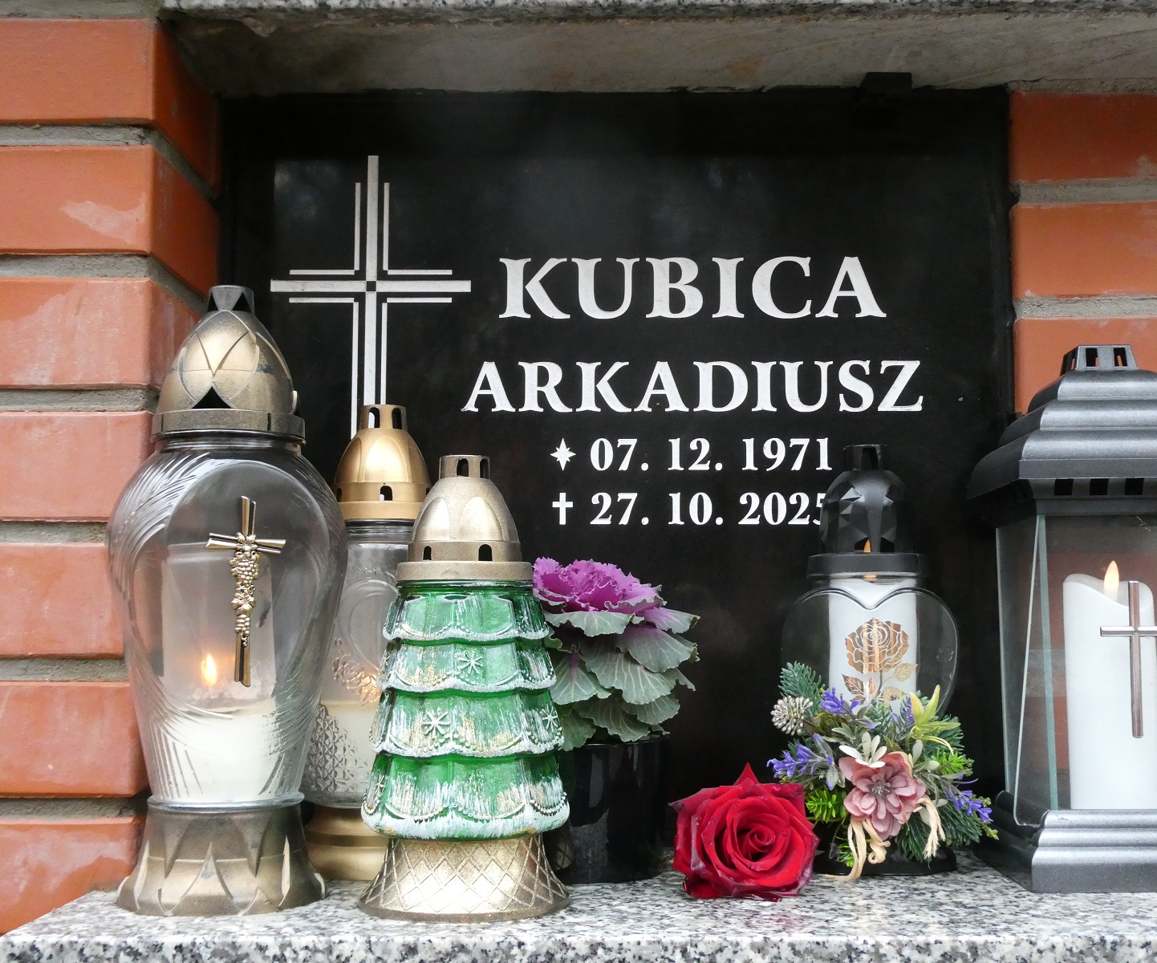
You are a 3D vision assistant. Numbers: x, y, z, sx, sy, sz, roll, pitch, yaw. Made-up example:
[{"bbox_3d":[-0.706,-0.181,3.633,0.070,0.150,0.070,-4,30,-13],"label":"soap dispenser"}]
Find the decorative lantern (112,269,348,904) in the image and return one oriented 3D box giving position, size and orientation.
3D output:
[{"bbox_3d":[-0.199,0.060,0.840,0.135,0.344,0.130,2,-5,-20],"label":"decorative lantern"}]

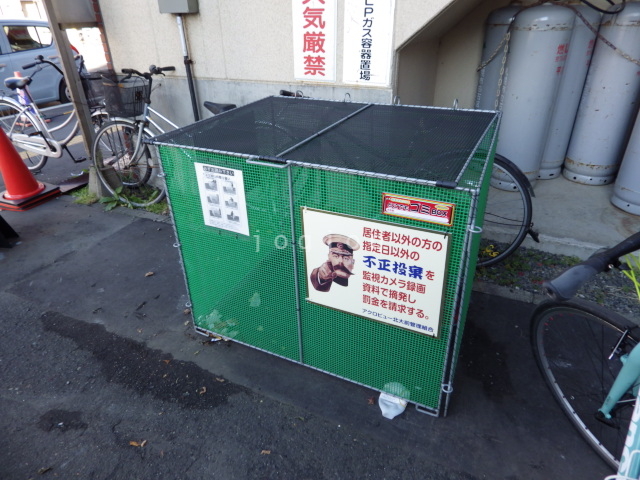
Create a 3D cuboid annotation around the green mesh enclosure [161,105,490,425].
[{"bbox_3d":[0.108,-0.056,1.979,1.210,0.960,0.935,12,33,22],"label":"green mesh enclosure"}]

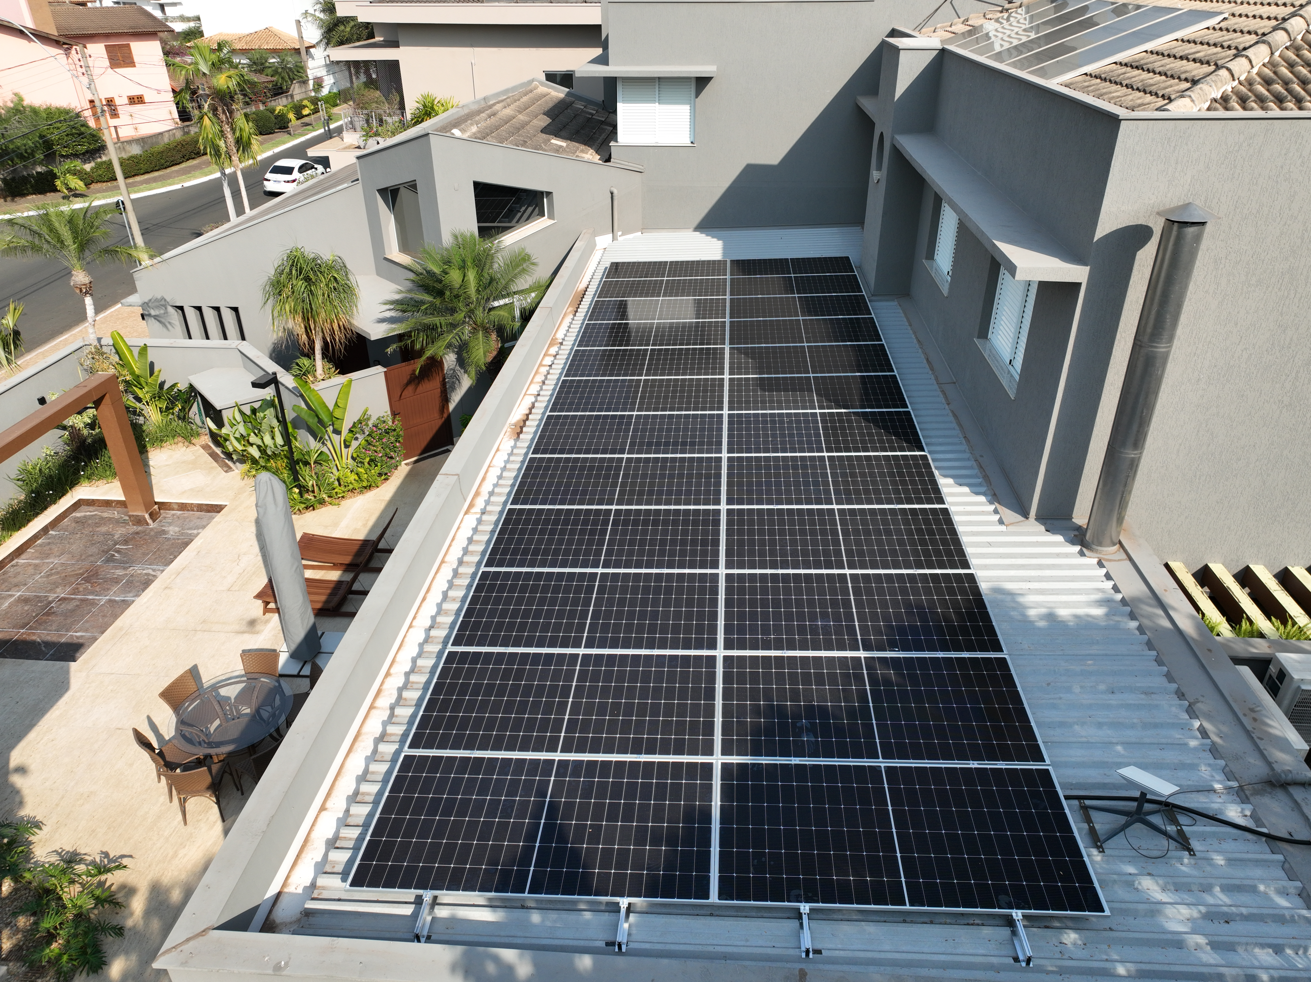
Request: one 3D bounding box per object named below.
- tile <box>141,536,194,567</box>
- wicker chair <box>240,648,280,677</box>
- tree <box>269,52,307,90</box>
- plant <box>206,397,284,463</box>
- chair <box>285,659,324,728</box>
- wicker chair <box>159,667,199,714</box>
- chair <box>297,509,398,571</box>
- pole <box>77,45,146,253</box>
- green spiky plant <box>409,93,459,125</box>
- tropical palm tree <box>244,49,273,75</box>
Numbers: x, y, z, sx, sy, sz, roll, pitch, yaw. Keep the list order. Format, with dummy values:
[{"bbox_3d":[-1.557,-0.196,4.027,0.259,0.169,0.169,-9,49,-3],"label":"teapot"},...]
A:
[{"bbox_3d":[-8.302,1.047,15.643,0.700,0.020,0.930,2,29,4],"label":"tile"},{"bbox_3d":[-5.405,2.743,12.417,0.530,0.890,0.580,1,29,3],"label":"wicker chair"},{"bbox_3d":[-35.132,-39.177,86.679,3.600,4.100,3.600,-1,29,0],"label":"tree"},{"bbox_3d":[-8.484,-1.229,19.035,1.550,1.500,1.200,-1,29,0],"label":"plant"},{"bbox_3d":[-4.719,2.862,12.190,0.580,0.890,0.530,-16,33,-26],"label":"chair"},{"bbox_3d":[-6.078,2.939,12.076,0.580,0.890,0.530,10,31,19],"label":"wicker chair"},{"bbox_3d":[-4.945,0.824,14.643,1.950,0.950,0.720,2,29,4],"label":"chair"},{"bbox_3d":[-16.928,-9.924,28.750,0.360,7.400,0.360,2,29,4],"label":"pole"},{"bbox_3d":[-10.834,-18.588,44.500,2.400,1.900,1.900,0,28,0],"label":"green spiky plant"},{"bbox_3d":[-33.573,-35.336,77.294,2.600,4.000,2.600,2,29,4],"label":"tropical palm tree"}]

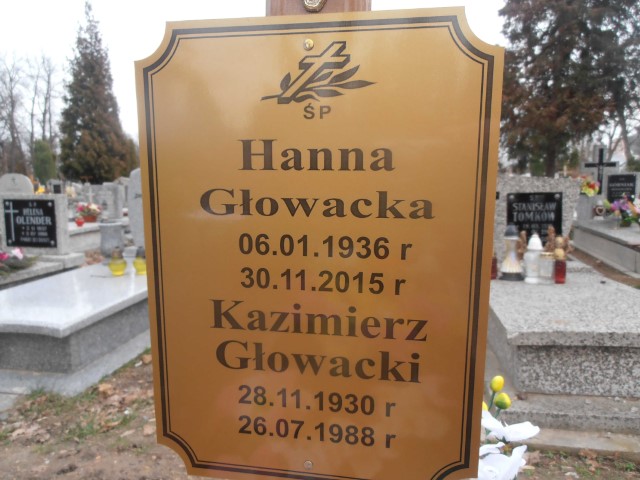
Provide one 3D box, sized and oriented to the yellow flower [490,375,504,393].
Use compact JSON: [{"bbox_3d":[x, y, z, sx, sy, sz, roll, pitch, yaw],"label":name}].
[{"bbox_3d":[0.220,0.178,0.550,0.017,0.021,0.017,16,6,0],"label":"yellow flower"}]

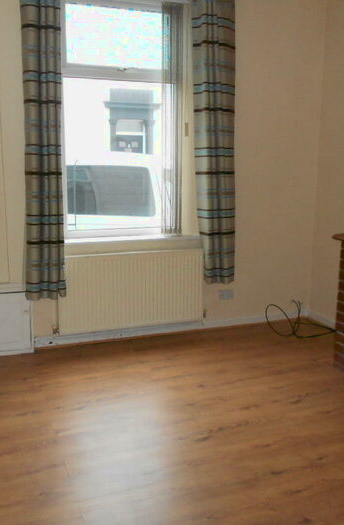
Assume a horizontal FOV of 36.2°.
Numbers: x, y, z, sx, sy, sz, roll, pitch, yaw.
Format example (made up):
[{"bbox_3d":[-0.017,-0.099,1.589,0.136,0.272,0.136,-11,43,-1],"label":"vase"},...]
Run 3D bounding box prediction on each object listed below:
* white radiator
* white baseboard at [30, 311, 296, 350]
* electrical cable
[{"bbox_3d":[-0.318,0.221,4.236,1.184,0.614,0.085,-4,12,-21],"label":"white radiator"},{"bbox_3d":[0.076,0.548,4.503,2.428,0.067,0.020,-4,12,-21],"label":"white baseboard"},{"bbox_3d":[1.100,0.470,4.517,0.576,0.248,0.358,-4,12,-21],"label":"electrical cable"}]

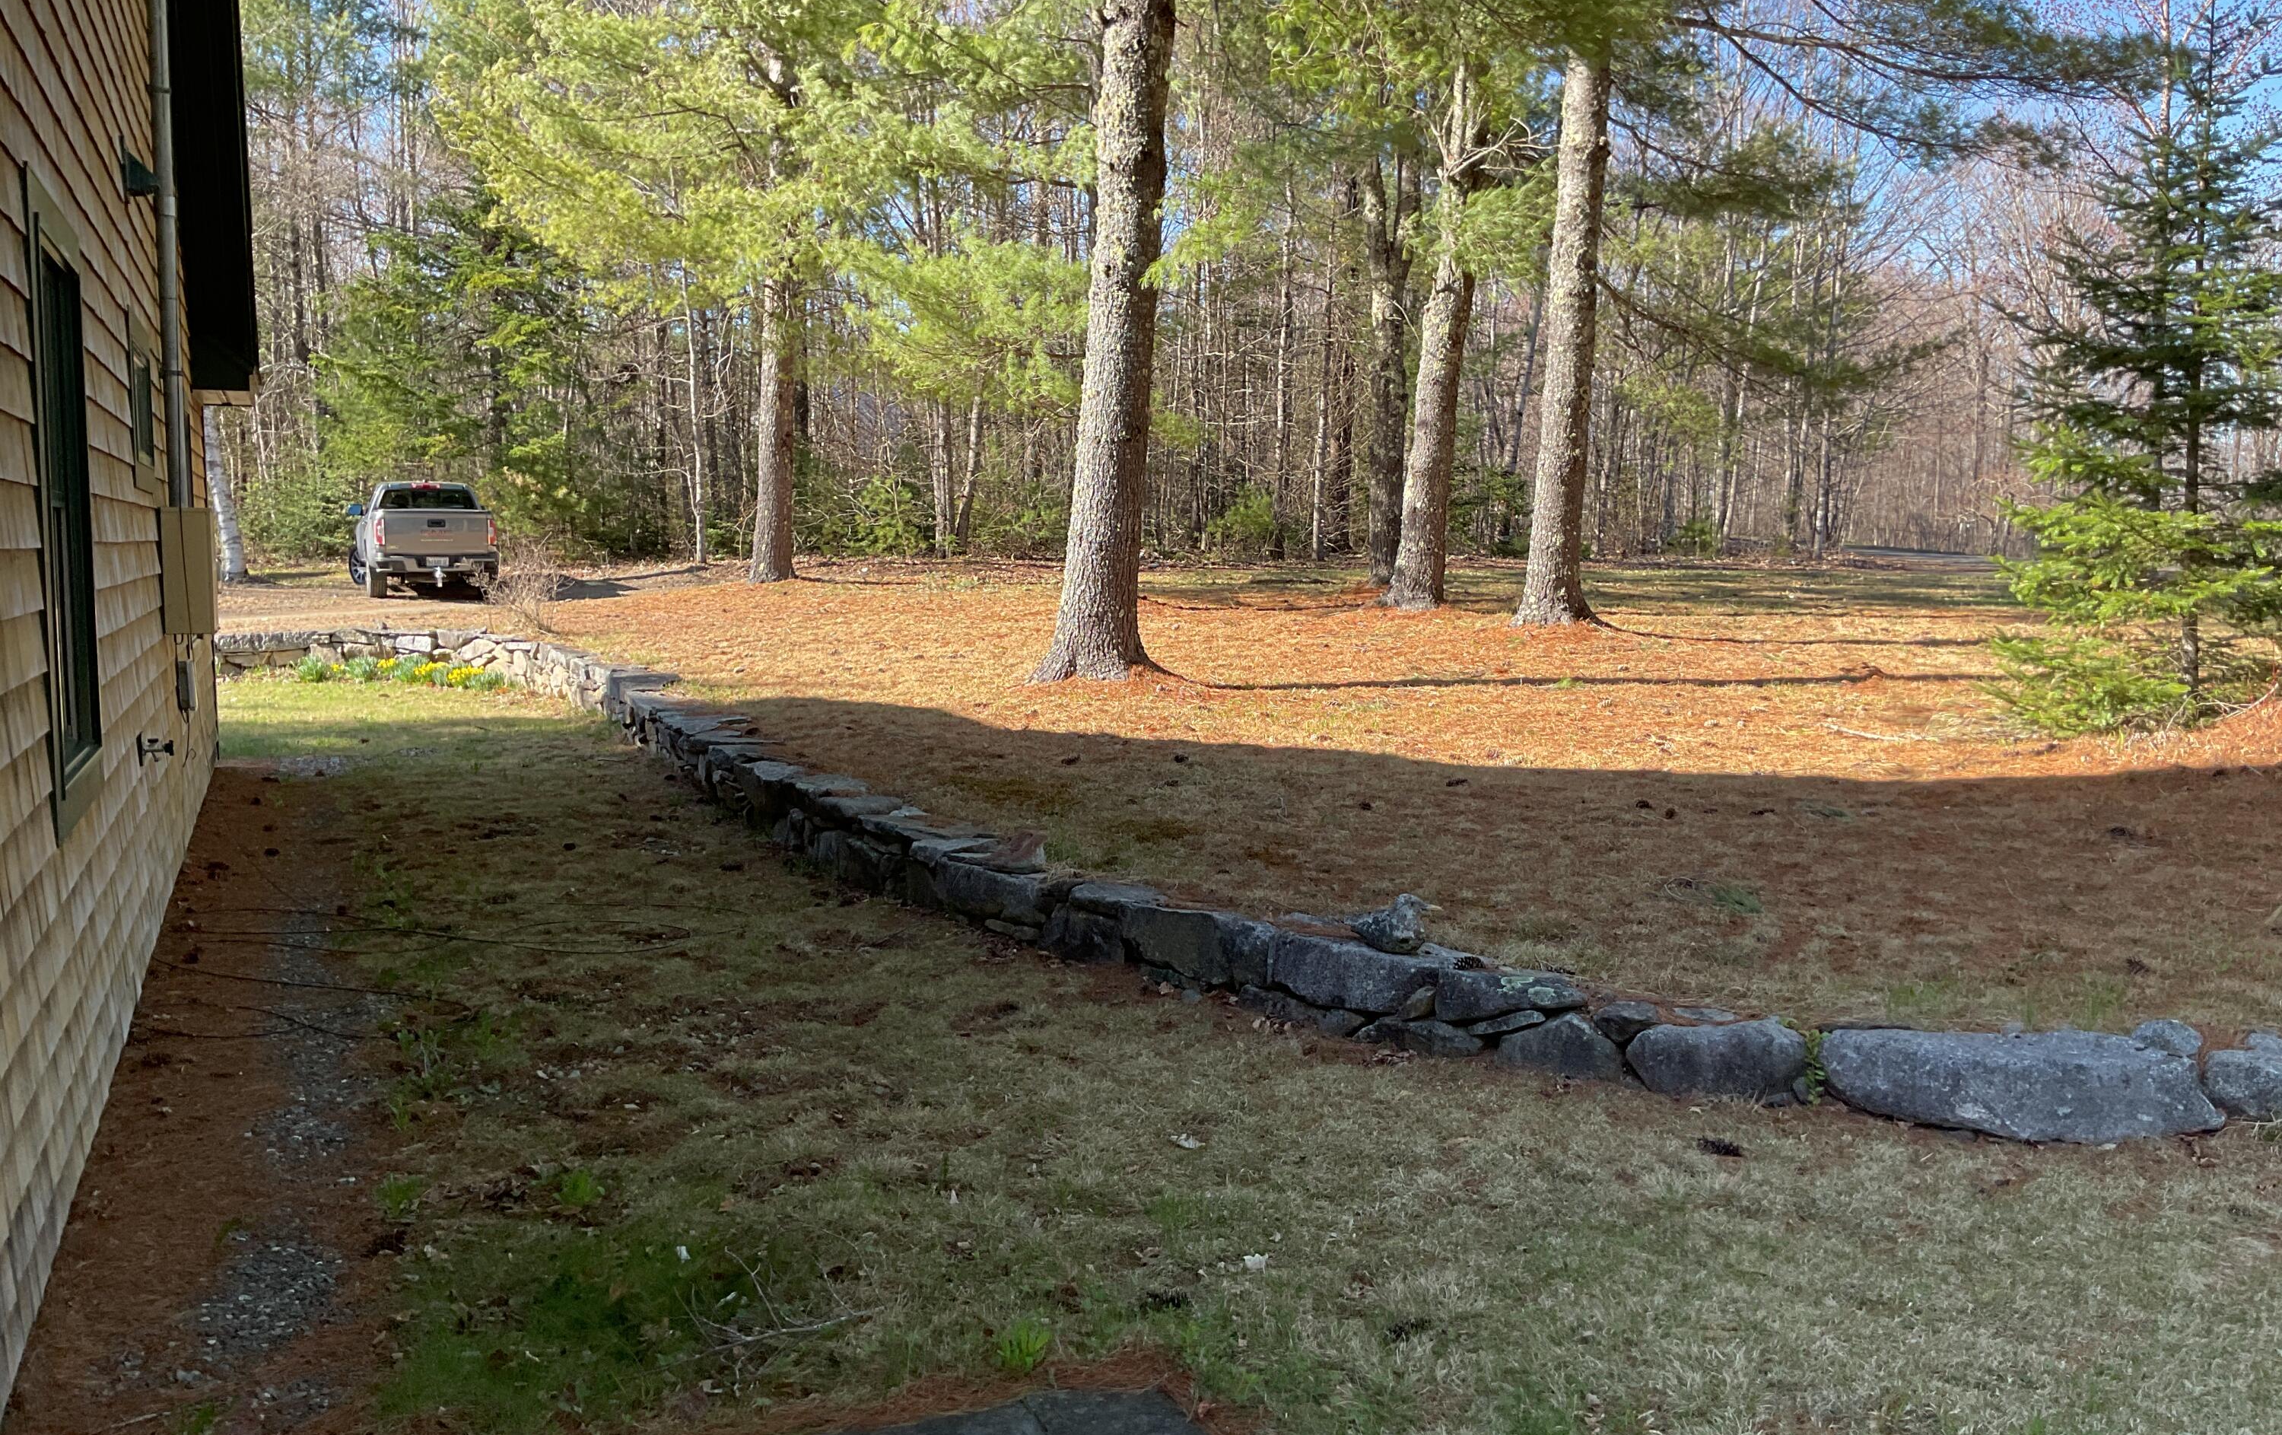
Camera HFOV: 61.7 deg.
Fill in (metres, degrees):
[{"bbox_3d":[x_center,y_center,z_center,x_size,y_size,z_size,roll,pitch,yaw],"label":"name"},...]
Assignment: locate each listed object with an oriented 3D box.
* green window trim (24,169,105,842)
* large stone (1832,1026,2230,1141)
[{"bbox_3d":[-2.851,-0.541,5.043,0.055,1.602,1.207,-2,6,-24],"label":"green window trim"},{"bbox_3d":[2.408,0.991,5.232,0.966,0.224,0.341,1,5,6],"label":"large stone"}]

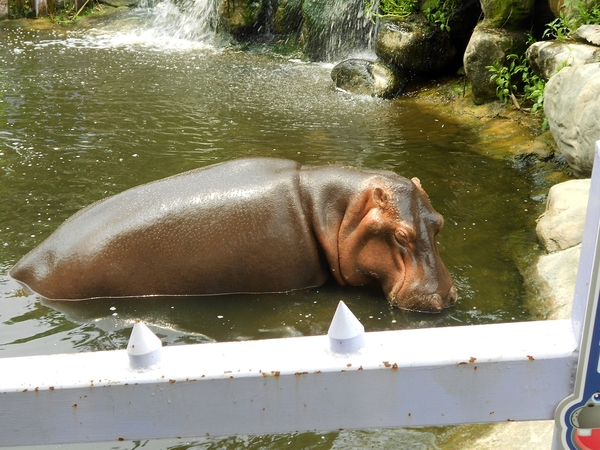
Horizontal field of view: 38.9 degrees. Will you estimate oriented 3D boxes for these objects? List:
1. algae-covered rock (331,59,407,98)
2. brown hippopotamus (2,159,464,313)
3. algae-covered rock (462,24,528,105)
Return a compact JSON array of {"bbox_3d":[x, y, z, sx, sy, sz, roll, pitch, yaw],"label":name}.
[{"bbox_3d":[0.724,-1.625,9.321,0.800,0.480,0.620,-2,23,1],"label":"algae-covered rock"},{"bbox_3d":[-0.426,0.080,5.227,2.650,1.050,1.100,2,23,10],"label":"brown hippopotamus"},{"bbox_3d":[1.918,-1.643,8.435,0.640,0.720,0.580,-2,23,1],"label":"algae-covered rock"}]

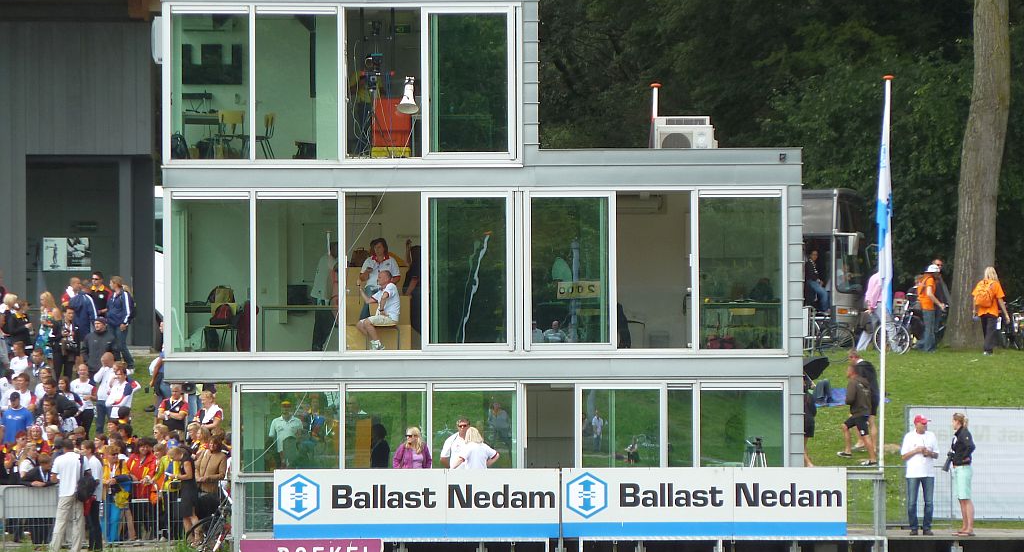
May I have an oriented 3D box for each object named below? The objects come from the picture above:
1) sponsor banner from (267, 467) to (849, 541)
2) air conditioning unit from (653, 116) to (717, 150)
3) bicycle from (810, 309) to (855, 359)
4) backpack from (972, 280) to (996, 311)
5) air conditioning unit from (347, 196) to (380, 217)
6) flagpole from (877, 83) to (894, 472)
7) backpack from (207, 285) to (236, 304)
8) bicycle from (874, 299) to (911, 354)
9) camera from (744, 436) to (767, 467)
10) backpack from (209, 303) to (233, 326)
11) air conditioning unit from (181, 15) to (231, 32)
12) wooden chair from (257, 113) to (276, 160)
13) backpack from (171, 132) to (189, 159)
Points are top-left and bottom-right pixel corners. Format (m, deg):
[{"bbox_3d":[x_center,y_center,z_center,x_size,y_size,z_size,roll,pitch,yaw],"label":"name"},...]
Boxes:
[{"bbox_3d":[0.686,3.251,117.500,8.200,1.000,0.050,0,-1,-1],"label":"sponsor banner"},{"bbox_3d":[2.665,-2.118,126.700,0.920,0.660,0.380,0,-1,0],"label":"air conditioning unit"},{"bbox_3d":[5.834,1.145,161.000,1.800,1.080,0.600,0,-1,0],"label":"bicycle"},{"bbox_3d":[9.107,0.357,158.500,0.370,0.540,0.220,-1,-1,14],"label":"backpack"},{"bbox_3d":[-2.537,-1.113,128.000,0.830,0.290,0.210,0,-1,0],"label":"air conditioning unit"},{"bbox_3d":[5.558,-0.022,122.700,0.220,5.950,0.200,1,-1,0],"label":"flagpole"},{"bbox_3d":[-4.334,0.291,122.700,0.420,0.330,0.220,0,-1,0],"label":"backpack"},{"bbox_3d":[7.807,0.970,159.500,1.720,1.080,0.580,0,-1,-16],"label":"bicycle"},{"bbox_3d":[3.687,3.161,123.500,0.750,1.500,0.750,0,-1,-18],"label":"camera"},{"bbox_3d":[-4.320,0.571,122.000,0.350,0.360,0.220,0,-1,6],"label":"backpack"},{"bbox_3d":[-4.617,-3.841,124.500,0.800,0.290,0.220,0,-1,-2],"label":"air conditioning unit"},{"bbox_3d":[-3.782,-2.037,122.700,0.500,0.800,0.420,0,-1,3],"label":"wooden chair"},{"bbox_3d":[-5.059,-1.930,125.300,0.320,0.480,0.240,0,-1,0],"label":"backpack"}]

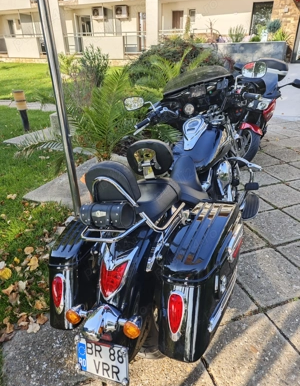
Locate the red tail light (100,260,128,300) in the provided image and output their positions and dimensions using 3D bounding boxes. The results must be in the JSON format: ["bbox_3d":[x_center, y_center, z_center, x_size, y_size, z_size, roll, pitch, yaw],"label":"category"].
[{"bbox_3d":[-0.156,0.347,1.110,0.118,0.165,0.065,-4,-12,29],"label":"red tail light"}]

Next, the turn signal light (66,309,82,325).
[{"bbox_3d":[-0.335,0.553,1.180,0.060,0.060,0.060,2,27,27],"label":"turn signal light"}]

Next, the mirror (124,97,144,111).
[{"bbox_3d":[-0.128,-0.730,2.187,0.160,0.105,0.050,-9,27,3],"label":"mirror"}]

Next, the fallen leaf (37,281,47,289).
[{"bbox_3d":[-0.789,0.673,1.933,0.067,0.030,0.064,-11,30,-17],"label":"fallen leaf"}]

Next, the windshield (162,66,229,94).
[{"bbox_3d":[0.388,-0.910,2.150,0.540,0.160,0.180,-6,26,18],"label":"windshield"}]

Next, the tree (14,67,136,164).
[{"bbox_3d":[-1.088,-1.032,3.736,1.600,1.200,1.400,-9,30,-14],"label":"tree"}]

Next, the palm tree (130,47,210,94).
[{"bbox_3d":[0.454,-2.270,5.136,1.600,1.150,1.500,1,27,5],"label":"palm tree"}]

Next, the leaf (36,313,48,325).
[{"bbox_3d":[-0.680,0.801,1.682,0.070,0.030,0.074,-11,30,-17],"label":"leaf"}]

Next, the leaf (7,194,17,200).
[{"bbox_3d":[-1.619,0.045,3.119,0.110,0.030,0.080,-16,31,-27],"label":"leaf"}]

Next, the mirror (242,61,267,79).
[{"bbox_3d":[0.753,-0.886,1.915,0.165,0.110,0.050,-1,28,18],"label":"mirror"}]

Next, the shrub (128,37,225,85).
[{"bbox_3d":[0.706,-3.314,7.076,2.400,1.400,2.000,1,27,5],"label":"shrub"}]

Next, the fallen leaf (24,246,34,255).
[{"bbox_3d":[-1.019,0.489,2.248,0.090,0.030,0.090,-16,31,-26],"label":"fallen leaf"}]

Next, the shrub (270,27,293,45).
[{"bbox_3d":[5.699,-6.825,11.518,0.850,0.600,0.800,10,29,21],"label":"shrub"}]

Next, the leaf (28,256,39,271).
[{"bbox_3d":[-0.939,0.568,2.141,0.074,0.030,0.125,-11,30,-18],"label":"leaf"}]

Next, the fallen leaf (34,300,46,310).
[{"bbox_3d":[-0.735,0.749,1.784,0.074,0.030,0.069,-11,30,-17],"label":"fallen leaf"}]

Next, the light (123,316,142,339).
[{"bbox_3d":[-0.055,0.490,0.980,0.066,0.066,0.075,-4,23,29],"label":"light"}]

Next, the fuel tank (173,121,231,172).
[{"bbox_3d":[0.384,-0.343,1.980,0.350,0.260,0.560,2,27,27],"label":"fuel tank"}]

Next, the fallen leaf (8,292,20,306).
[{"bbox_3d":[-0.936,0.729,1.836,0.076,0.030,0.113,-13,31,-21],"label":"fallen leaf"}]

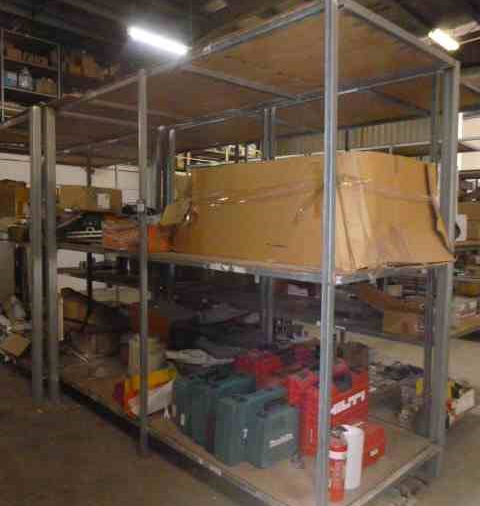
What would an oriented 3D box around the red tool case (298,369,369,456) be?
[{"bbox_3d":[0.559,0.911,2.732,0.130,0.430,0.480,5,6,43],"label":"red tool case"}]

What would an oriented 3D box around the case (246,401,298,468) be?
[{"bbox_3d":[0.197,0.984,2.574,0.290,0.300,0.110,-3,6,-40],"label":"case"}]

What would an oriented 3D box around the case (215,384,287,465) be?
[{"bbox_3d":[0.071,0.954,2.647,0.430,0.345,0.130,-3,6,-41],"label":"case"}]

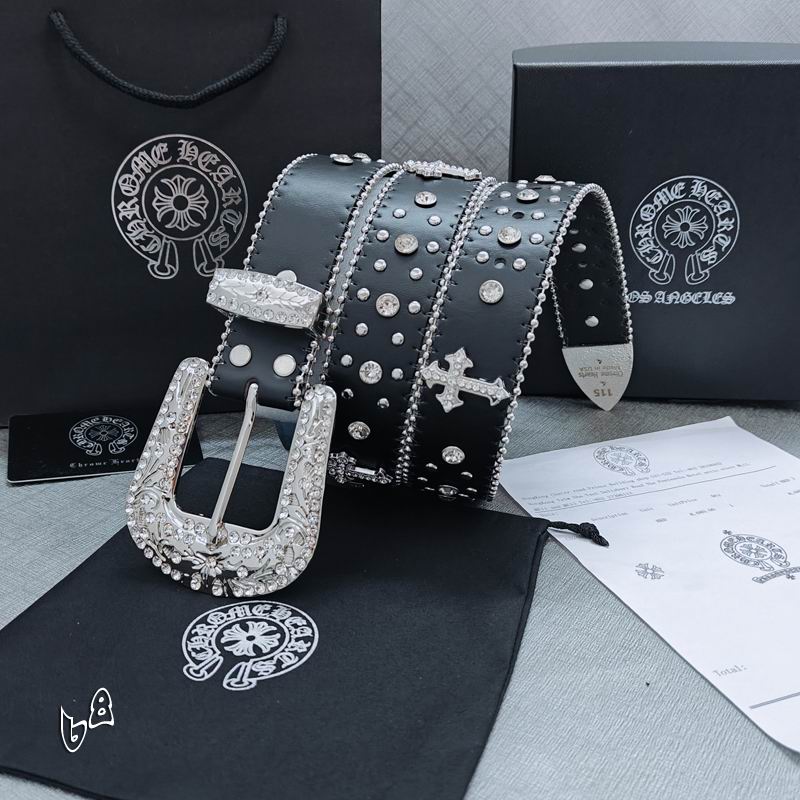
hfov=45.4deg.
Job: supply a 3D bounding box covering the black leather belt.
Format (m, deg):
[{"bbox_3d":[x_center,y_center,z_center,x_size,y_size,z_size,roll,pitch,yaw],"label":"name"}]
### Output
[{"bbox_3d":[0.005,-0.021,0.398,0.171,0.145,0.199,8,23,15],"label":"black leather belt"}]

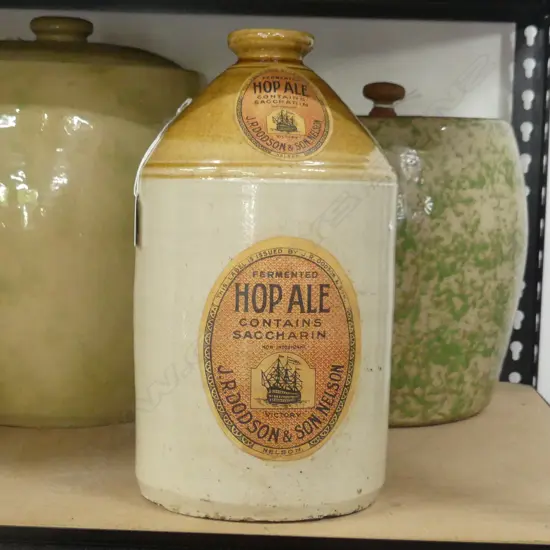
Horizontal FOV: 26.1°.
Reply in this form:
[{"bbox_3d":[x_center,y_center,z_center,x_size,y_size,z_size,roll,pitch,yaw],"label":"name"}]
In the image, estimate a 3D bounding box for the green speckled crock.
[{"bbox_3d":[0.116,-0.014,1.330,0.330,0.317,0.330,1,6,0],"label":"green speckled crock"}]

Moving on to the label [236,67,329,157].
[{"bbox_3d":[0.008,-0.122,0.890,0.074,0.097,0.013,1,-35,-8],"label":"label"}]

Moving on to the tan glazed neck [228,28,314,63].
[{"bbox_3d":[-0.002,-0.181,0.950,0.069,0.025,0.069,2,5,0],"label":"tan glazed neck"}]

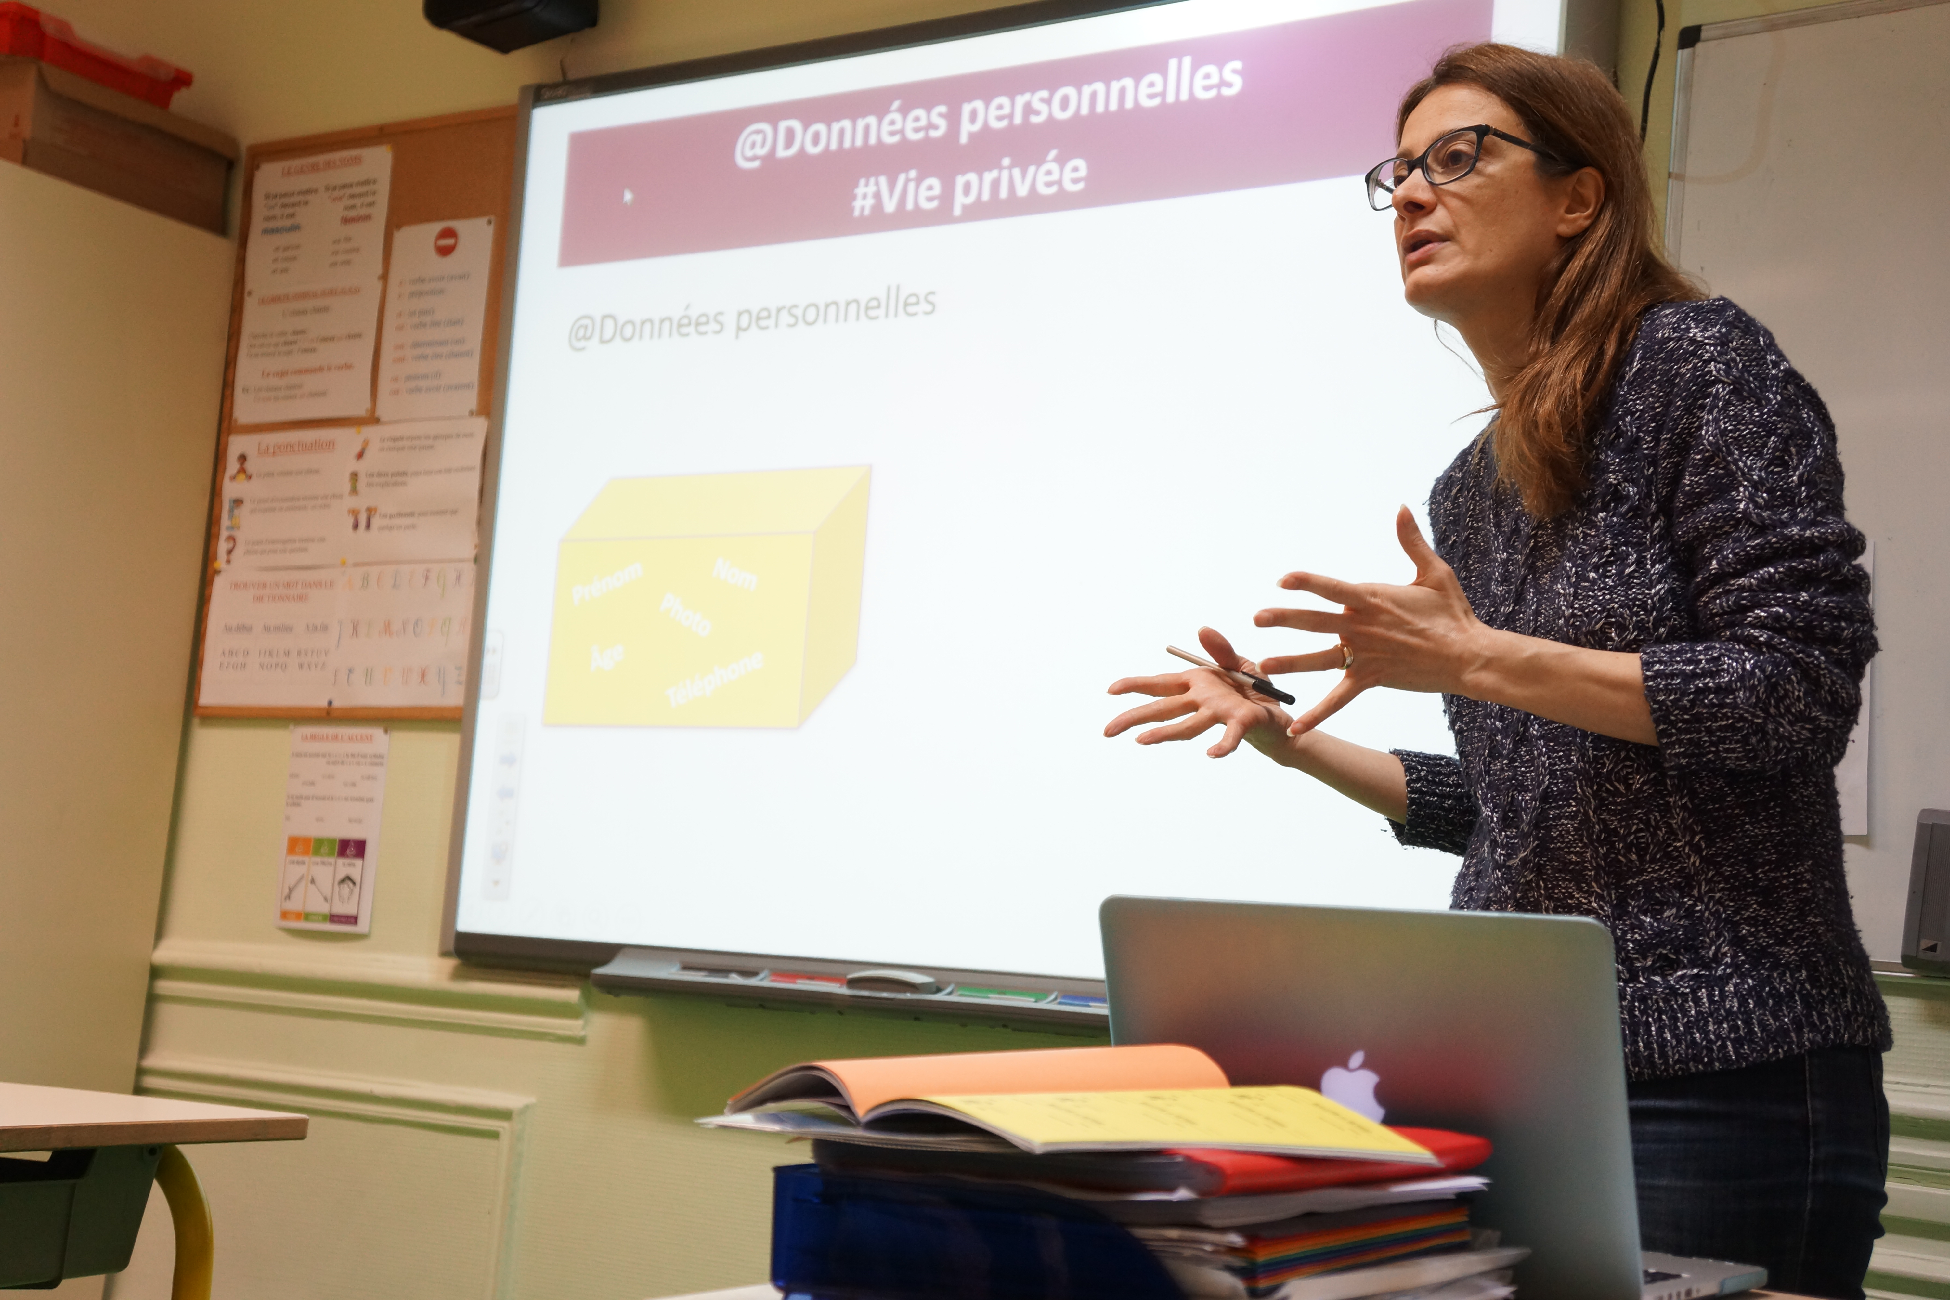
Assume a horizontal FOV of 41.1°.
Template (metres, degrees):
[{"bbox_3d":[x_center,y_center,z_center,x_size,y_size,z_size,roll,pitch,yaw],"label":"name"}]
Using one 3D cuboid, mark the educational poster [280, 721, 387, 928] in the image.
[{"bbox_3d":[-0.955,0.263,3.830,0.210,0.297,0.010,-1,-8,34],"label":"educational poster"}]

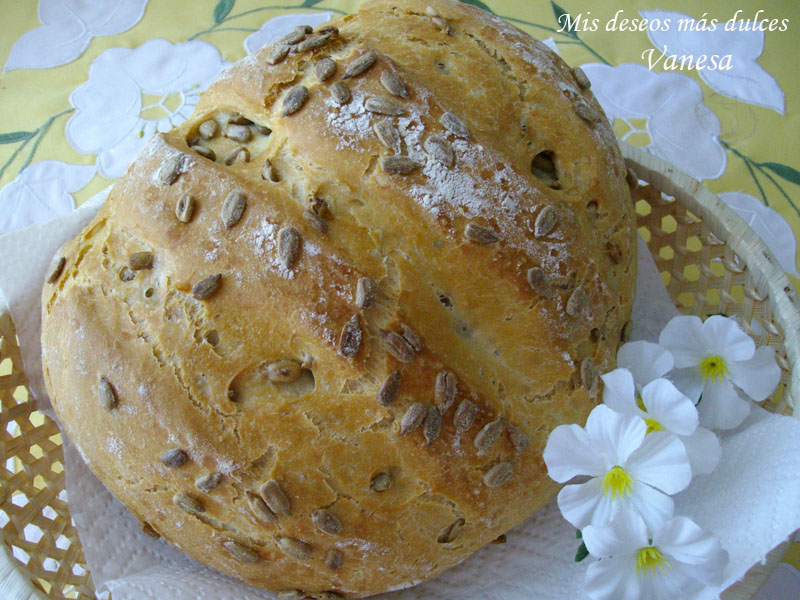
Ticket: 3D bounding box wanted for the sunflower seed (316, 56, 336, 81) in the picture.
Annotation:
[{"bbox_3d":[-0.022,-0.071,0.256,0.006,0.004,0.009,14,61,13],"label":"sunflower seed"}]

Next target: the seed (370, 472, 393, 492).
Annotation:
[{"bbox_3d":[-0.005,0.052,0.240,0.008,0.003,0.005,-34,92,-7],"label":"seed"}]

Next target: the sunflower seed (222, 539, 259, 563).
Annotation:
[{"bbox_3d":[-0.046,0.072,0.240,0.011,0.005,0.003,31,30,-6],"label":"sunflower seed"}]

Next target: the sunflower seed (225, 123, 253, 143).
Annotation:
[{"bbox_3d":[-0.054,-0.056,0.278,0.009,0.005,0.005,14,69,14],"label":"sunflower seed"}]

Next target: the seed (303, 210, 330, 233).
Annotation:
[{"bbox_3d":[-0.024,-0.022,0.235,0.010,0.003,0.004,40,27,14],"label":"seed"}]

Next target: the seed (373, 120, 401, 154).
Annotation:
[{"bbox_3d":[-0.003,-0.053,0.267,0.005,0.004,0.013,-22,71,-10],"label":"seed"}]

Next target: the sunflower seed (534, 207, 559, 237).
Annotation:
[{"bbox_3d":[0.042,-0.022,0.238,0.005,0.004,0.011,36,68,-7],"label":"sunflower seed"}]

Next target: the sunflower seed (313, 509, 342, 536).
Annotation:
[{"bbox_3d":[-0.019,0.057,0.215,0.009,0.004,0.005,39,93,-11],"label":"sunflower seed"}]

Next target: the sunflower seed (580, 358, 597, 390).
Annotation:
[{"bbox_3d":[0.059,0.024,0.263,0.005,0.003,0.009,-12,93,-16],"label":"sunflower seed"}]

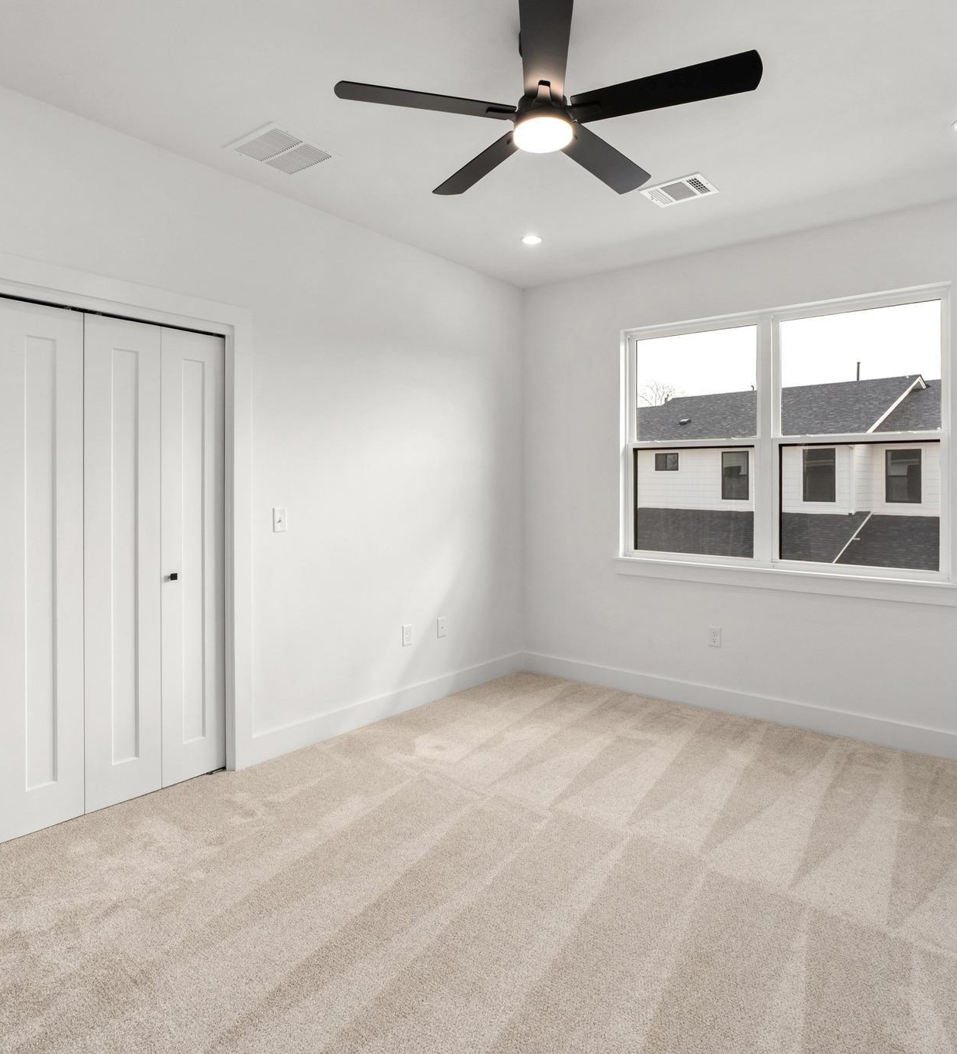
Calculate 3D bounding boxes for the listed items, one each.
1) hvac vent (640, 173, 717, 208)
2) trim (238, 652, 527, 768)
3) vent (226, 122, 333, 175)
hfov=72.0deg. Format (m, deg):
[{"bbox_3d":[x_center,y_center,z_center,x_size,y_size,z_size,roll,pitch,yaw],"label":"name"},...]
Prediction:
[{"bbox_3d":[0.974,-1.621,3.186,0.300,0.020,0.250,3,5,37],"label":"hvac vent"},{"bbox_3d":[-0.388,1.030,3.943,0.020,0.140,2.240,4,5,40],"label":"trim"},{"bbox_3d":[-0.844,-1.613,2.843,0.350,0.020,0.345,3,5,37],"label":"vent"}]

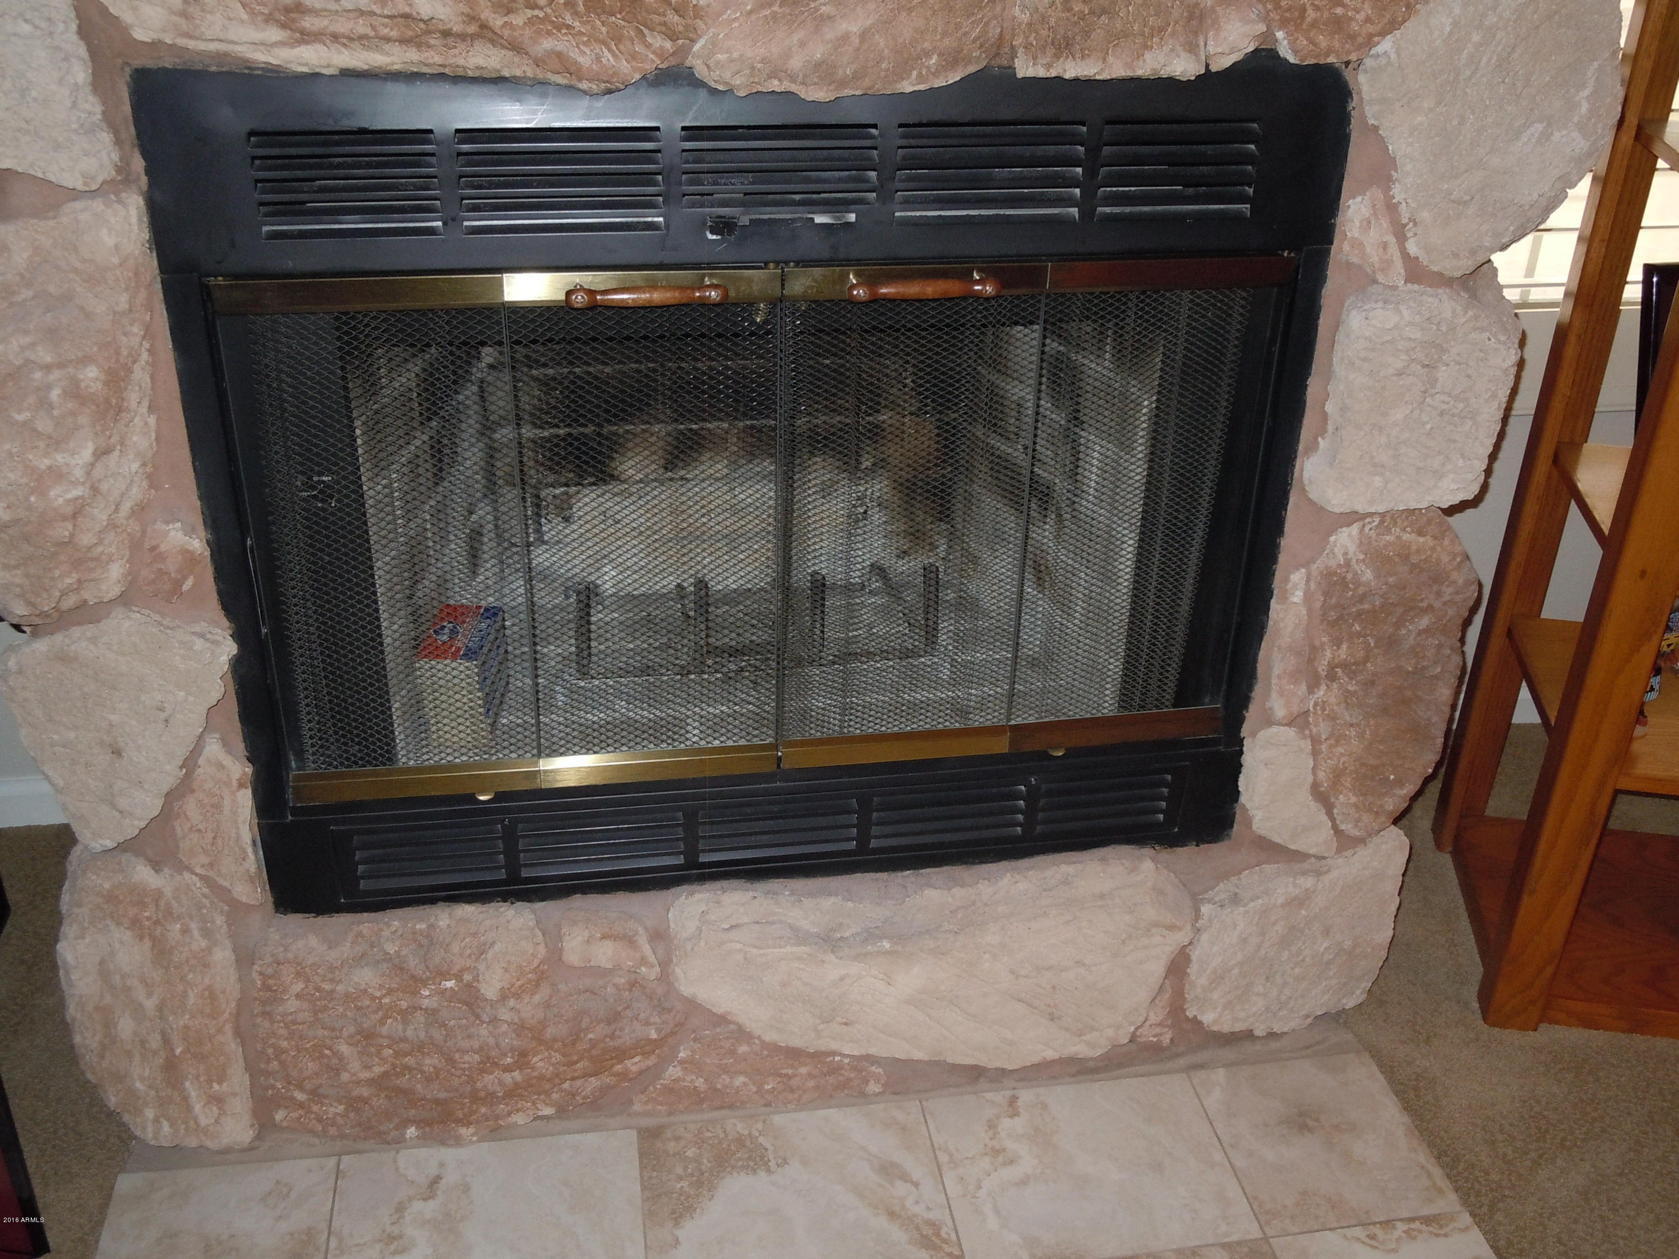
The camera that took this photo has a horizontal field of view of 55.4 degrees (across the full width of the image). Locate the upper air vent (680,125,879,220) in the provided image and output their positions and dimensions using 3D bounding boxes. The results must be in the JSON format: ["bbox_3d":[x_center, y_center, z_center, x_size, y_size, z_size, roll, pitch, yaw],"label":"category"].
[{"bbox_3d":[-0.050,-0.388,1.358,0.166,0.080,0.018,-3,29,-9],"label":"upper air vent"}]

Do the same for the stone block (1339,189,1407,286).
[{"bbox_3d":[0.478,-0.349,1.421,0.064,0.085,0.045,-3,28,-9],"label":"stone block"}]

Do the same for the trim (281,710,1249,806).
[{"bbox_3d":[-0.063,0.125,1.593,0.930,0.029,0.020,-3,28,-9],"label":"trim"}]

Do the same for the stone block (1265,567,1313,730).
[{"bbox_3d":[0.466,0.012,1.664,0.055,0.174,0.060,-3,29,-9],"label":"stone block"}]

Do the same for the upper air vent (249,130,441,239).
[{"bbox_3d":[-0.390,-0.355,1.275,0.142,0.086,0.018,-3,28,-9],"label":"upper air vent"}]

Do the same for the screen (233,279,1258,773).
[{"bbox_3d":[-0.068,-0.097,1.555,0.924,0.487,0.030,-3,29,-9],"label":"screen"}]

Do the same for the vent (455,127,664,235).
[{"bbox_3d":[-0.225,-0.364,1.301,0.163,0.086,0.018,-3,28,-9],"label":"vent"}]

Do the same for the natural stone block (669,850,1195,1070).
[{"bbox_3d":[0.101,0.364,1.705,0.552,0.242,0.095,-3,28,-9],"label":"natural stone block"}]

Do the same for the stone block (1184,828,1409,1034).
[{"bbox_3d":[0.487,0.330,1.763,0.230,0.240,0.115,-3,28,-9],"label":"stone block"}]

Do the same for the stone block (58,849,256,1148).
[{"bbox_3d":[-0.686,0.369,1.632,0.169,0.364,0.110,-3,29,-9],"label":"stone block"}]

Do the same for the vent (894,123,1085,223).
[{"bbox_3d":[0.127,-0.386,1.355,0.164,0.085,0.018,-3,28,-9],"label":"vent"}]

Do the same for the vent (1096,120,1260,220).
[{"bbox_3d":[0.298,-0.406,1.415,0.148,0.086,0.018,-3,29,-9],"label":"vent"}]

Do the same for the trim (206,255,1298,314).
[{"bbox_3d":[-0.050,-0.303,1.403,0.951,0.030,0.035,-3,29,-9],"label":"trim"}]

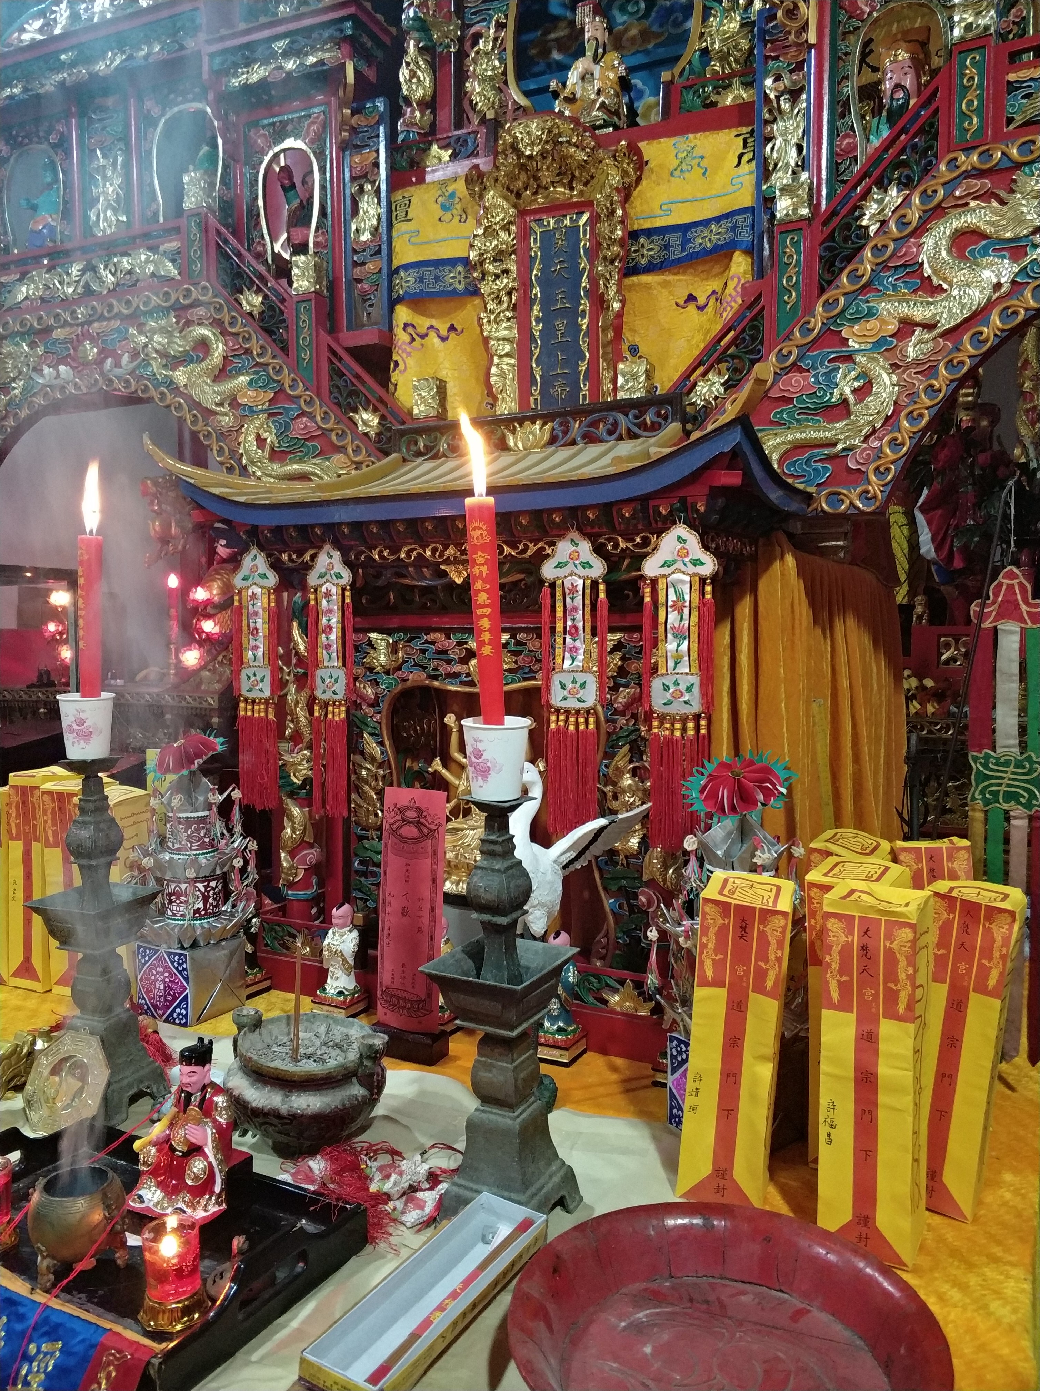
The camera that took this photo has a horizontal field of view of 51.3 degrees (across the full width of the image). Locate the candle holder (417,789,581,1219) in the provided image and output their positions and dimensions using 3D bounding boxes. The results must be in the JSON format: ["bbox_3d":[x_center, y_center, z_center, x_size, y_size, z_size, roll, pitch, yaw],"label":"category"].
[{"bbox_3d":[-0.019,0.327,1.136,0.125,0.448,0.125,2,5,30],"label":"candle holder"}]

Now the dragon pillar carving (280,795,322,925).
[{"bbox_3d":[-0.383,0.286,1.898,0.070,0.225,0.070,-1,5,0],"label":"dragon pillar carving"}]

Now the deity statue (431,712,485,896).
[{"bbox_3d":[-0.052,0.177,1.780,0.185,0.300,0.130,2,5,27],"label":"deity statue"}]

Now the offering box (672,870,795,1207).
[{"bbox_3d":[0.234,0.371,1.167,0.088,0.339,0.086,6,11,18],"label":"offering box"}]

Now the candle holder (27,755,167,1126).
[{"bbox_3d":[-0.549,0.310,1.409,0.125,0.448,0.125,2,5,26],"label":"candle holder"}]

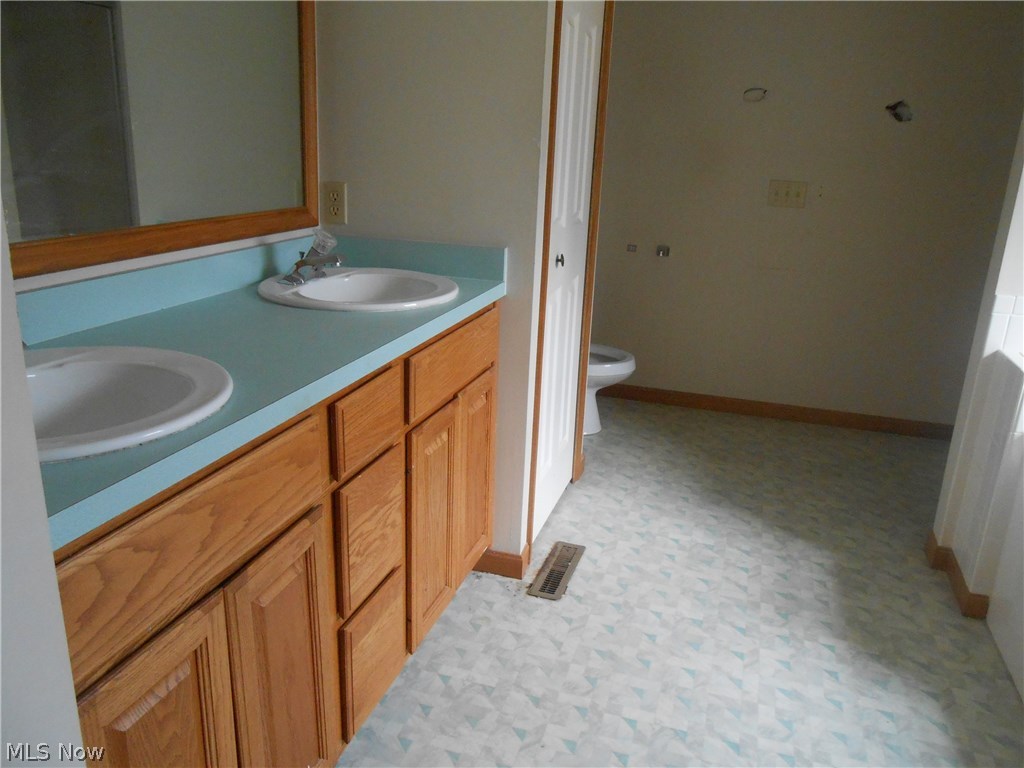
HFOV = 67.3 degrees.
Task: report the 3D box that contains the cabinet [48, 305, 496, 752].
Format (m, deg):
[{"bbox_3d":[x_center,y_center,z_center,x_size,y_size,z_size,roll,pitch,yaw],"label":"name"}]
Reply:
[{"bbox_3d":[-0.532,0.343,1.591,0.558,0.852,1.527,7,18,16],"label":"cabinet"}]

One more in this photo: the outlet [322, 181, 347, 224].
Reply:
[{"bbox_3d":[-0.493,-0.505,2.151,0.071,0.115,0.008,7,18,16],"label":"outlet"}]

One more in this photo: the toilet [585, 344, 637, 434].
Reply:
[{"bbox_3d":[0.187,-0.159,3.496,0.750,0.720,0.450,7,18,16],"label":"toilet"}]

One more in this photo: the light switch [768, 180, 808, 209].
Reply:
[{"bbox_3d":[1.252,-0.860,3.491,0.162,0.115,0.010,7,18,16],"label":"light switch"}]

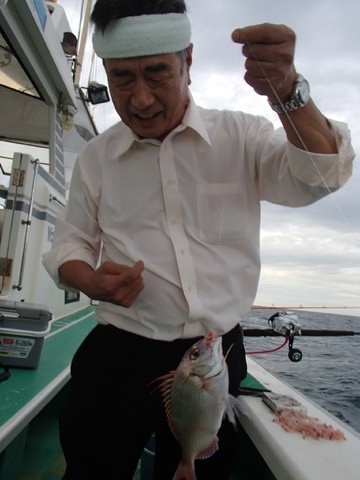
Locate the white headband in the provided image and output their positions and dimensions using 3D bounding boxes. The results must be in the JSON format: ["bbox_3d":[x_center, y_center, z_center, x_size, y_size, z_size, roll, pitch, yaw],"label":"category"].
[{"bbox_3d":[-0.069,-0.379,0.715,0.178,0.061,0.205,-1,31,7],"label":"white headband"}]

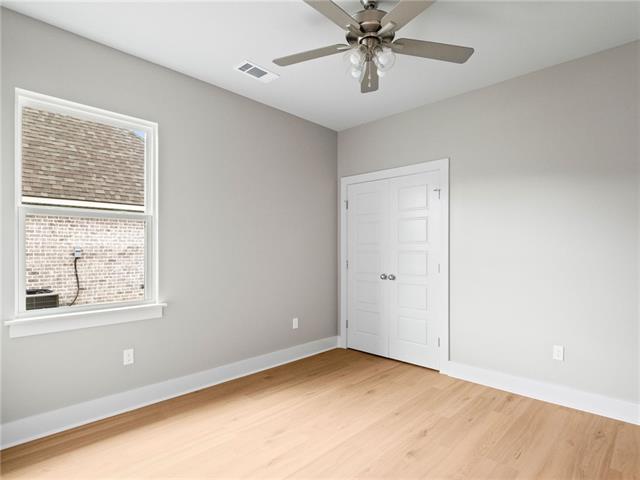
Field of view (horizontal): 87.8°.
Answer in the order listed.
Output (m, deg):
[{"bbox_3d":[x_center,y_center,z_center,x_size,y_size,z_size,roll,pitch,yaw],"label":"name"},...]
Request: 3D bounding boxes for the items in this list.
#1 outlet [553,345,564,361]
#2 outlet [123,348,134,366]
[{"bbox_3d":[1.942,0.921,2.715,0.072,0.116,0.009,-1,-1,42],"label":"outlet"},{"bbox_3d":[-1.488,0.908,2.585,0.072,0.116,0.009,1,-1,-45],"label":"outlet"}]

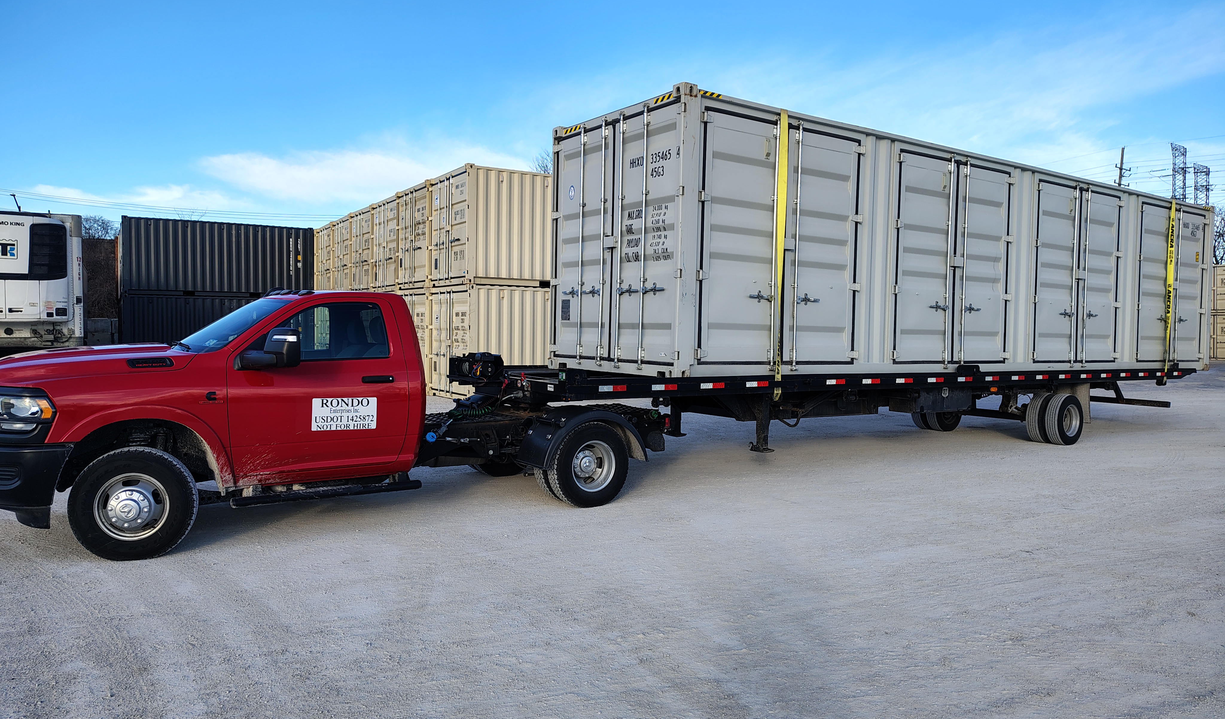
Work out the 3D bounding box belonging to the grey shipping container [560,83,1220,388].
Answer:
[{"bbox_3d":[4.990,-1.298,12.728,12.192,2.896,2.438,0,2,-34],"label":"grey shipping container"}]

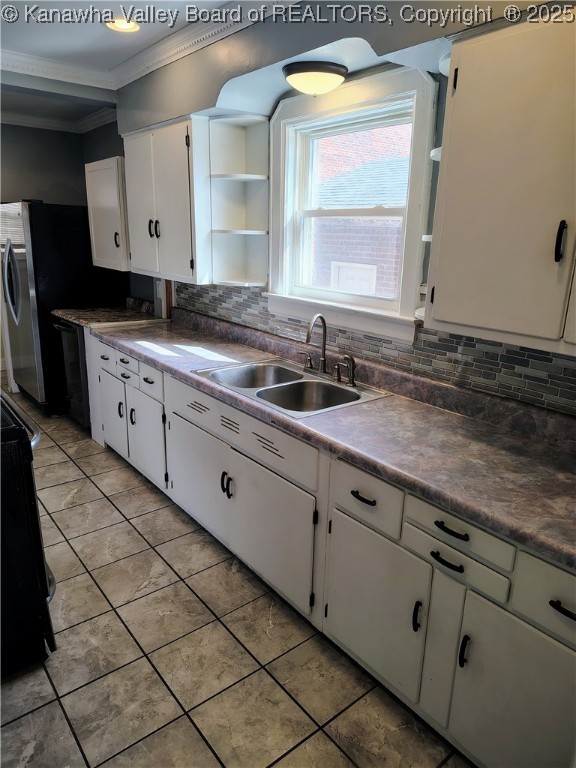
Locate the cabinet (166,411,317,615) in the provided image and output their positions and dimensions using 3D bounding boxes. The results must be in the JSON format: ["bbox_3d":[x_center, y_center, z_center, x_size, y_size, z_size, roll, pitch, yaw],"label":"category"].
[{"bbox_3d":[-0.088,0.517,2.765,0.530,0.566,1.264,-12,21,-37],"label":"cabinet"}]

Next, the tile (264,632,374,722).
[{"bbox_3d":[0.121,1.044,1.909,0.285,0.010,0.301,-12,21,-37],"label":"tile"}]

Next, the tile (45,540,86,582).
[{"bbox_3d":[-1.208,0.913,2.633,0.330,0.010,0.326,-12,21,-37],"label":"tile"}]

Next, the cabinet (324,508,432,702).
[{"bbox_3d":[0.469,0.684,1.935,0.498,0.509,0.449,-12,21,-37],"label":"cabinet"}]

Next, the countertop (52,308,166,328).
[{"bbox_3d":[-1.387,-0.505,4.066,0.650,0.045,0.860,-12,21,-37],"label":"countertop"}]

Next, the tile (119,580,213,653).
[{"bbox_3d":[-0.527,1.003,2.313,0.322,0.010,0.319,-12,21,-37],"label":"tile"}]

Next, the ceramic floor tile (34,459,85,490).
[{"bbox_3d":[-1.544,0.613,3.532,0.322,0.010,0.319,-12,21,-37],"label":"ceramic floor tile"}]

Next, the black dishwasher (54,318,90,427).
[{"bbox_3d":[-1.430,-0.114,4.269,0.610,0.800,0.600,-12,21,-37],"label":"black dishwasher"}]

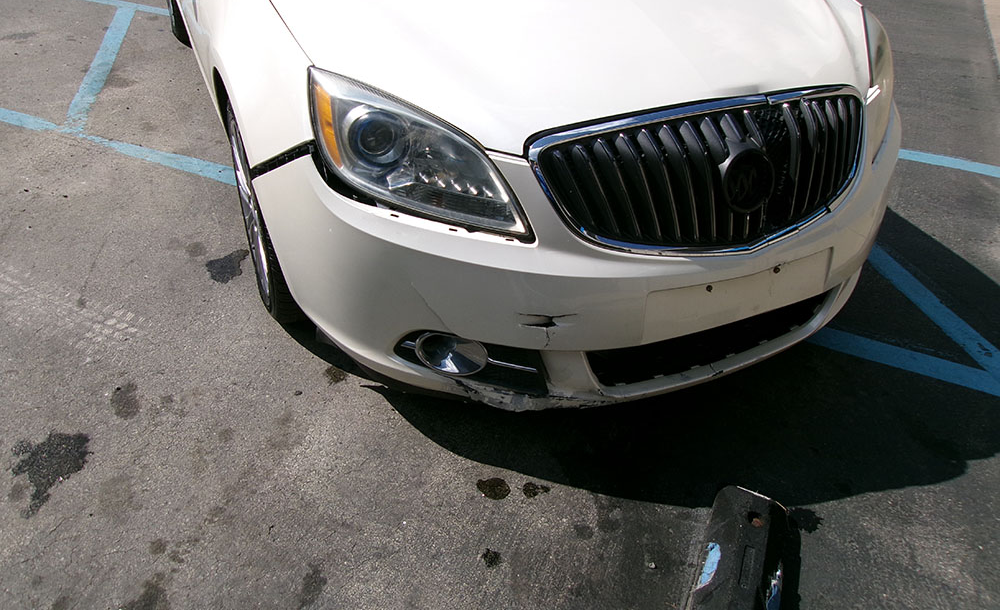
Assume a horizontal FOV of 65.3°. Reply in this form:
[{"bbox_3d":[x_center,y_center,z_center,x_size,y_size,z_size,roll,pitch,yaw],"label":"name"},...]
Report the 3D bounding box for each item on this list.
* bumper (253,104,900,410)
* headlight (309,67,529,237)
[{"bbox_3d":[0.399,-0.181,1.826,1.780,0.550,0.560,-13,39,-20],"label":"bumper"},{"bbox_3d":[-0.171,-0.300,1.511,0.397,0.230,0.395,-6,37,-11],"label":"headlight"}]

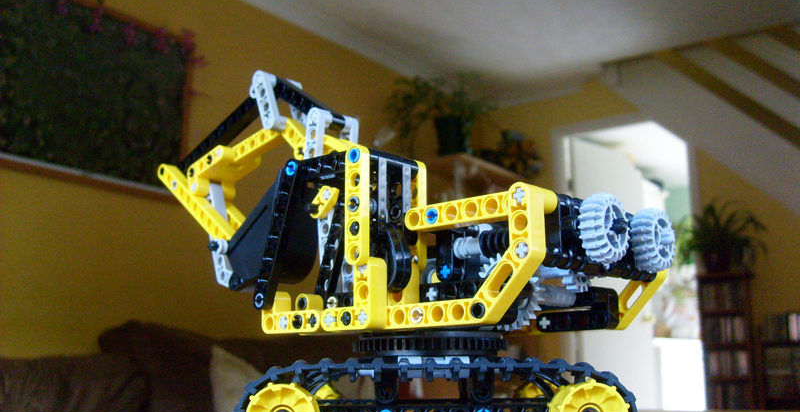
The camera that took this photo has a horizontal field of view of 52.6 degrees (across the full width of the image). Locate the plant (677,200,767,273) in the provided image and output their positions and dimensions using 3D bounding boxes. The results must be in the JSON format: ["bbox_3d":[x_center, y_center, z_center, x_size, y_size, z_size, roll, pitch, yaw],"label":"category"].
[{"bbox_3d":[1.490,0.141,3.750,0.380,0.310,0.340,-9,-15,34],"label":"plant"}]

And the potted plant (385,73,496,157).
[{"bbox_3d":[0.202,-0.457,4.040,0.440,0.390,0.480,-10,-15,37],"label":"potted plant"}]

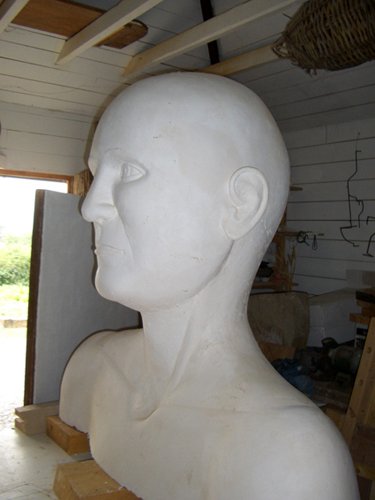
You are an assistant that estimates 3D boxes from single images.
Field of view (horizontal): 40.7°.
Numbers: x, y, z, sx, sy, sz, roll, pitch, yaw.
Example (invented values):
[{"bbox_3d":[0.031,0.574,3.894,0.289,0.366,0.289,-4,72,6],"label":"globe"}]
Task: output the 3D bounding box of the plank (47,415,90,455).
[{"bbox_3d":[-0.777,1.211,3.338,0.155,0.125,0.390,-1,4,-35],"label":"plank"}]

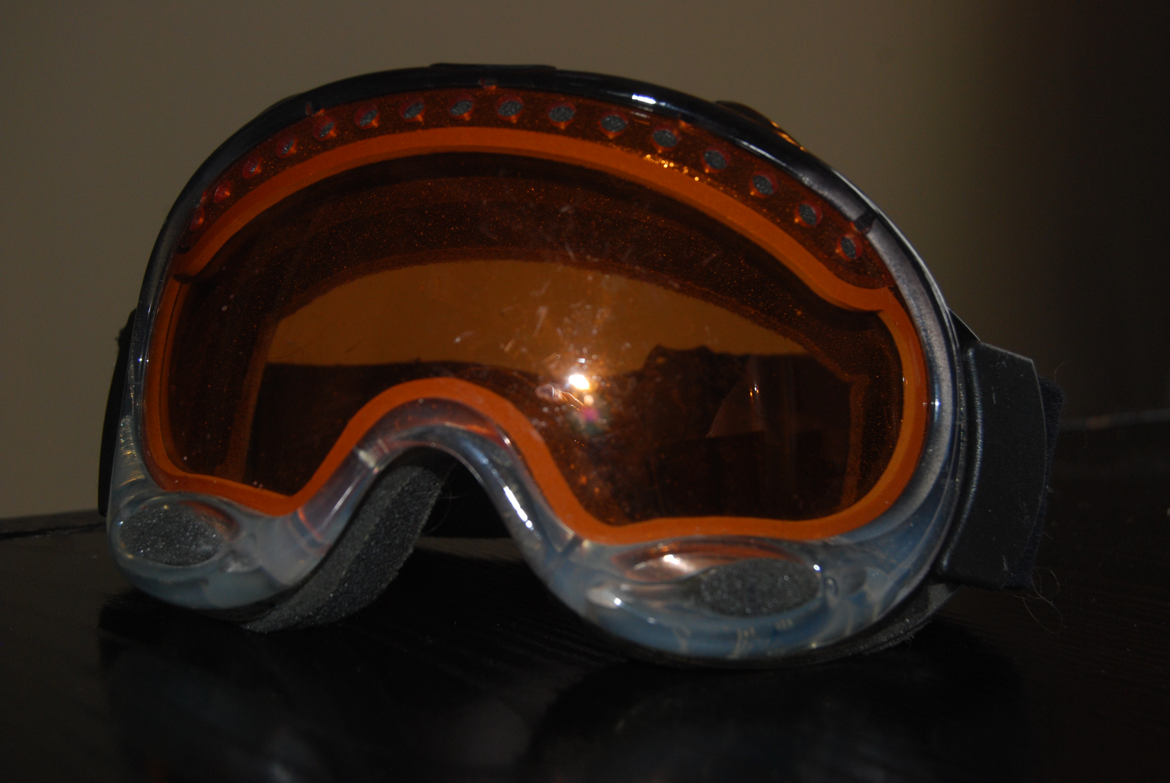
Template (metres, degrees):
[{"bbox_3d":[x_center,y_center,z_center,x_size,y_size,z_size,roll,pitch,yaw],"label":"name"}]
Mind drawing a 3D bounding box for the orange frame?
[{"bbox_3d":[-0.019,-0.008,0.351,0.163,0.074,0.043,4,-12,17],"label":"orange frame"}]

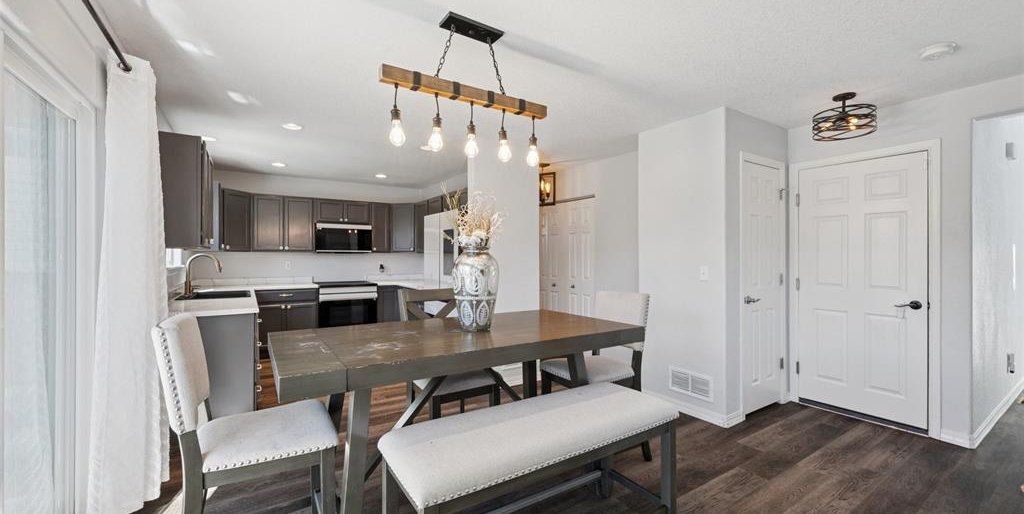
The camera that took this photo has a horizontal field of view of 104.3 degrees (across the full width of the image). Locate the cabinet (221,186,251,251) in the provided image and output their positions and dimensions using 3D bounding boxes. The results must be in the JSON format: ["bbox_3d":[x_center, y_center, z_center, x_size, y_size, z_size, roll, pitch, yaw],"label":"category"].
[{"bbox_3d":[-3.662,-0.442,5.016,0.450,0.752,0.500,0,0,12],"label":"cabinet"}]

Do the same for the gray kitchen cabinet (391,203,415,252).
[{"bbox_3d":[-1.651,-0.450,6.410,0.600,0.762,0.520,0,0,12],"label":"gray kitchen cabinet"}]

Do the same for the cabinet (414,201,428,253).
[{"bbox_3d":[-1.192,-0.449,5.936,0.320,0.752,0.480,0,0,-33],"label":"cabinet"}]

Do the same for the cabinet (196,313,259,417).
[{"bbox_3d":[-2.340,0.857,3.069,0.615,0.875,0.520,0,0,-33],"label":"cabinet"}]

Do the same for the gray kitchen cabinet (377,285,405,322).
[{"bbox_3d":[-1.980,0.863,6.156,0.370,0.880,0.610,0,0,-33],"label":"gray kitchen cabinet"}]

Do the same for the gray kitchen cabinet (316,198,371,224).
[{"bbox_3d":[-2.541,-0.646,5.950,0.765,0.352,0.330,0,0,-33],"label":"gray kitchen cabinet"}]

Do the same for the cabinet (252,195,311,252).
[{"bbox_3d":[-3.174,-0.444,5.532,0.754,0.752,0.330,0,0,-33],"label":"cabinet"}]

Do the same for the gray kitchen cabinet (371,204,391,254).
[{"bbox_3d":[-2.102,-0.450,6.249,0.300,0.762,0.330,0,0,-33],"label":"gray kitchen cabinet"}]

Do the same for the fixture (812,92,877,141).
[{"bbox_3d":[2.389,-1.024,2.860,0.356,0.265,0.356,0,0,-33],"label":"fixture"}]

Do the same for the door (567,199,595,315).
[{"bbox_3d":[0.852,0.293,5.203,0.040,2.010,0.600,0,0,-35],"label":"door"}]

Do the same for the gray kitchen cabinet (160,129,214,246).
[{"bbox_3d":[-2.492,-0.450,3.017,0.330,0.762,0.860,0,0,-33],"label":"gray kitchen cabinet"}]

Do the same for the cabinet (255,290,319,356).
[{"bbox_3d":[-3.091,0.863,5.424,0.750,0.880,0.610,0,0,-33],"label":"cabinet"}]

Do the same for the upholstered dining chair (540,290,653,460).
[{"bbox_3d":[0.532,0.761,2.554,0.580,1.055,0.455,0,0,-33],"label":"upholstered dining chair"}]

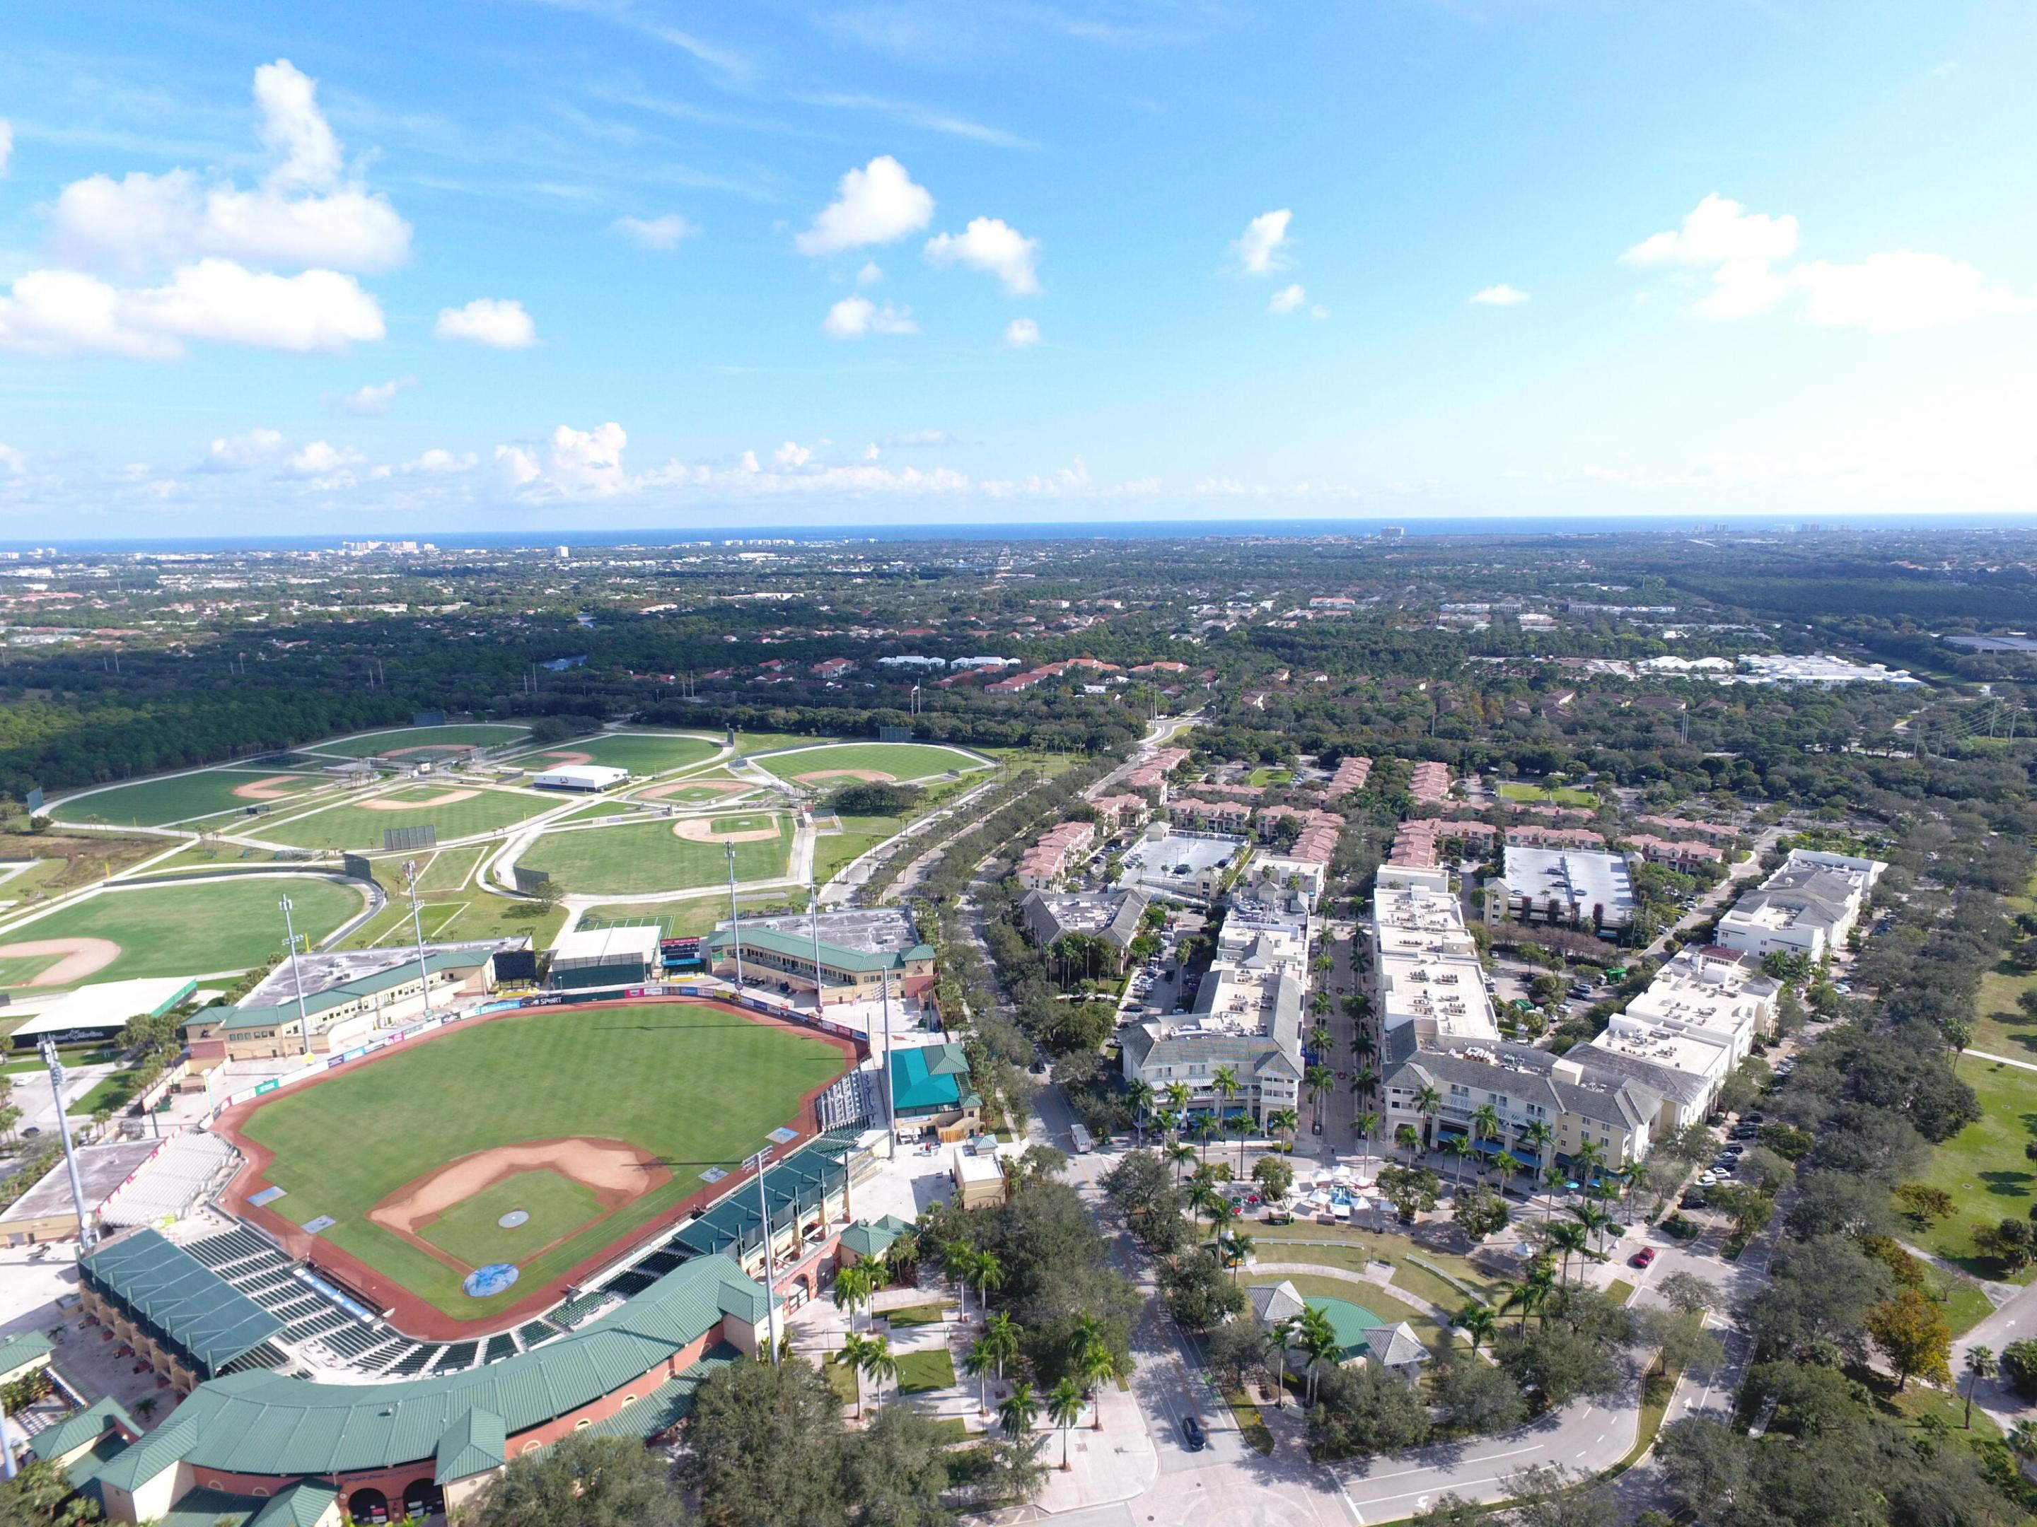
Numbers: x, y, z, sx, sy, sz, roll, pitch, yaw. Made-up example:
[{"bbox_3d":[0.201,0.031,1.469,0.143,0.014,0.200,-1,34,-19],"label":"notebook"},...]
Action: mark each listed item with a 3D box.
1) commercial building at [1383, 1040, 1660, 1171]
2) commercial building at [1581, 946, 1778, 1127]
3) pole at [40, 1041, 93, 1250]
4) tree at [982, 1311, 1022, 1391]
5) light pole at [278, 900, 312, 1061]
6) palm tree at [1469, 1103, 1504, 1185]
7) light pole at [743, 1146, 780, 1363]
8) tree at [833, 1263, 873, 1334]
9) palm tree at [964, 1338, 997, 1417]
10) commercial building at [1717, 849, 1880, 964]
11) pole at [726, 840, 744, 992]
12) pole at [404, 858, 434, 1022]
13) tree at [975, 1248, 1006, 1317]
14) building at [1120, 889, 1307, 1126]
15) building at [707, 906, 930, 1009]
[{"bbox_3d":[99.165,68.236,232.016,45.500,18.000,24.000,7,14,34],"label":"commercial building"},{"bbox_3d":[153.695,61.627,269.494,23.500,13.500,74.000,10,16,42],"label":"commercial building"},{"bbox_3d":[-164.920,66.474,204.191,2.000,40.000,3.600,-2,12,-5],"label":"pole"},{"bbox_3d":[-2.324,84.924,169.190,5.692,13.293,5.692,-1,12,0],"label":"tree"},{"bbox_3d":[-170.970,51.460,279.200,1.800,42.100,5.500,7,14,32],"label":"light pole"},{"bbox_3d":[88.694,71.892,223.829,5.900,14.000,5.900,-1,12,0],"label":"palm tree"},{"bbox_3d":[-35.680,73.760,169.850,1.500,38.700,5.500,8,15,37],"label":"light pole"},{"bbox_3d":[-25.710,83.810,181.510,5.800,14.000,5.800,-1,12,0],"label":"tree"},{"bbox_3d":[-5.010,86.629,165.911,4.800,11.600,4.800,-1,12,0],"label":"palm tree"},{"bbox_3d":[235.260,44.520,351.520,25.000,14.000,95.000,10,16,43],"label":"commercial building"},{"bbox_3d":[-75.201,41.645,312.798,2.800,41.500,1.800,1,12,9],"label":"pole"},{"bbox_3d":[-151.527,45.544,298.348,3.600,42.000,2.000,-9,14,-33],"label":"pole"},{"bbox_3d":[-5.375,82.195,182.729,5.300,13.400,5.300,-1,12,0],"label":"tree"},{"bbox_3d":[52.350,55.570,296.256,39.500,18.000,121.000,2,12,14],"label":"building"},{"bbox_3d":[-55.821,53.072,329.192,60.000,12.300,49.000,-3,12,-12],"label":"building"}]

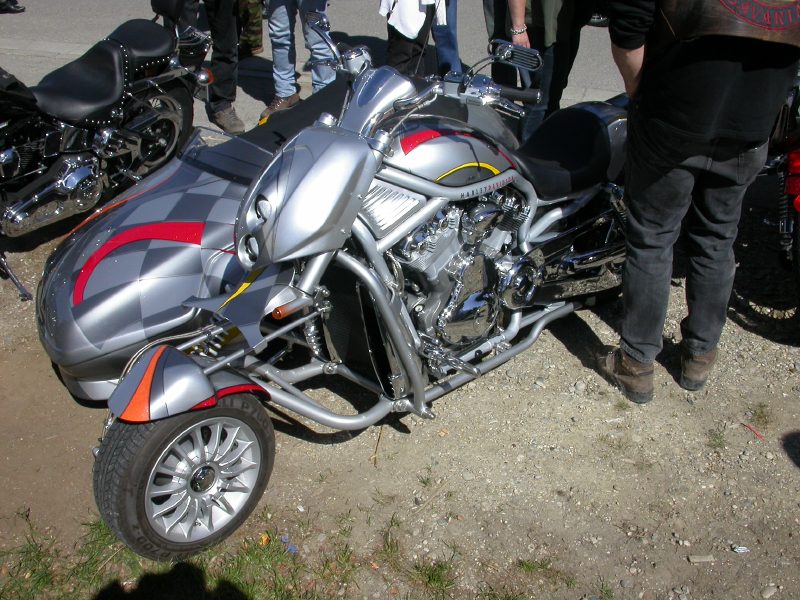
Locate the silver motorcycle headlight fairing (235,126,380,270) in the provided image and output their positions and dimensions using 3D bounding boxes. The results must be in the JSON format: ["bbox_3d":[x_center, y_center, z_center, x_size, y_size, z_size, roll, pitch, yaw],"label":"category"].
[{"bbox_3d":[-0.277,-0.279,2.368,0.380,0.320,0.270,-25,36,-38],"label":"silver motorcycle headlight fairing"}]

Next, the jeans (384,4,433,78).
[{"bbox_3d":[0.075,-1.635,5.672,0.420,1.000,0.280,-1,28,0],"label":"jeans"}]

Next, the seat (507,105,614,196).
[{"bbox_3d":[0.538,-0.541,3.133,0.460,0.240,0.320,-25,36,-38],"label":"seat"}]

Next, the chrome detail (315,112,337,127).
[{"bbox_3d":[-0.212,-0.513,2.506,0.055,0.045,0.055,25,0,40],"label":"chrome detail"}]

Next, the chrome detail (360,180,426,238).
[{"bbox_3d":[-0.018,-0.254,2.461,0.220,0.160,0.050,-25,36,-38],"label":"chrome detail"}]

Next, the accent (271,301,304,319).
[{"bbox_3d":[-0.291,0.027,2.272,0.085,0.035,0.035,-25,36,-38],"label":"accent"}]

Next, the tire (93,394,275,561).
[{"bbox_3d":[-0.556,0.451,2.344,0.482,0.482,0.175,-26,34,-38],"label":"tire"}]

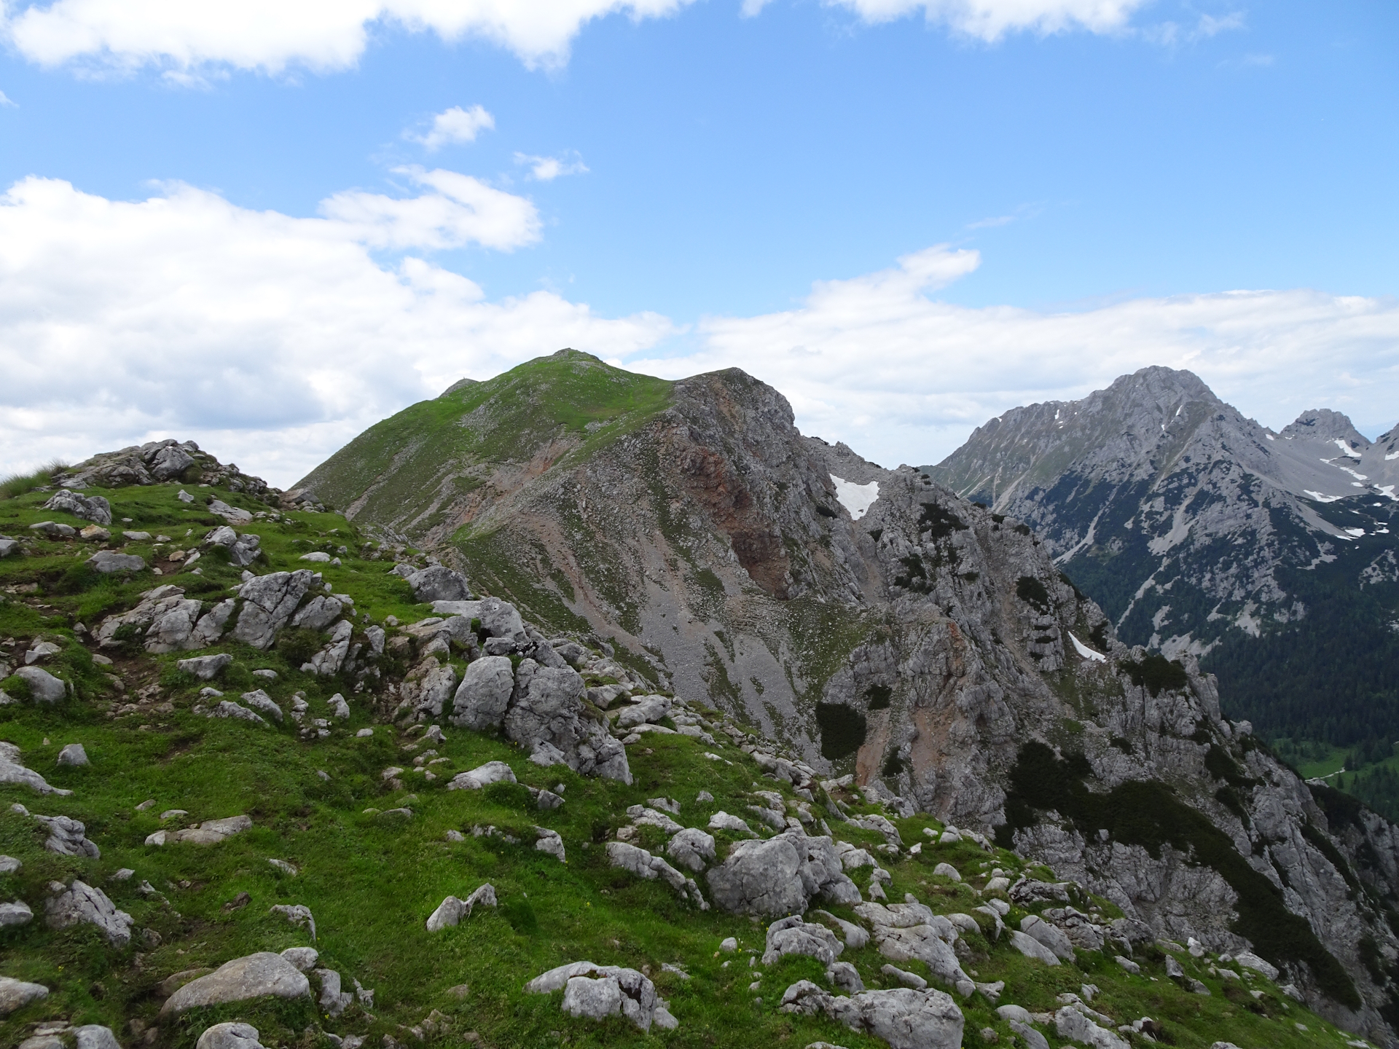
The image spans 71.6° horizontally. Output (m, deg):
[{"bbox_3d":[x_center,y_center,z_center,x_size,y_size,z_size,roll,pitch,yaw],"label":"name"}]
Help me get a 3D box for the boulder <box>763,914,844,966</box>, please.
[{"bbox_3d":[0.484,1.929,4.500,0.356,0.223,0.267,0,2,6],"label":"boulder"}]

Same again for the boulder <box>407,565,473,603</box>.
[{"bbox_3d":[-2.944,0.682,11.000,0.721,0.433,0.577,0,2,-15],"label":"boulder"}]

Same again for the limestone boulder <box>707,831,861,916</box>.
[{"bbox_3d":[0.451,1.872,5.200,0.785,0.423,0.565,0,2,5],"label":"limestone boulder"}]

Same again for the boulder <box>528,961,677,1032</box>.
[{"bbox_3d":[-0.365,1.752,3.600,0.536,0.213,0.375,0,2,-6],"label":"boulder"}]

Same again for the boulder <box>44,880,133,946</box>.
[{"bbox_3d":[-2.519,1.605,4.000,0.347,0.260,0.260,-1,2,-32],"label":"boulder"}]

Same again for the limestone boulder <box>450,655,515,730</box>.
[{"bbox_3d":[-1.610,1.249,7.200,0.487,0.556,0.462,0,2,-13],"label":"limestone boulder"}]

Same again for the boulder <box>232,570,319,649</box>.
[{"bbox_3d":[-4.017,0.809,9.200,0.788,0.756,0.551,-1,2,-24],"label":"boulder"}]

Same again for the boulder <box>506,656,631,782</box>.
[{"bbox_3d":[-0.937,1.399,6.900,0.842,0.871,0.674,0,2,-8],"label":"boulder"}]

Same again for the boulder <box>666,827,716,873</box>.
[{"bbox_3d":[-0.047,1.877,5.600,0.282,0.256,0.239,0,2,0],"label":"boulder"}]

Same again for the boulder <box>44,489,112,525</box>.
[{"bbox_3d":[-8.670,-0.236,13.500,0.930,0.487,0.697,-1,2,-33],"label":"boulder"}]

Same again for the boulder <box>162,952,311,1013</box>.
[{"bbox_3d":[-1.624,1.611,3.400,0.509,0.168,0.331,-1,2,-26],"label":"boulder"}]

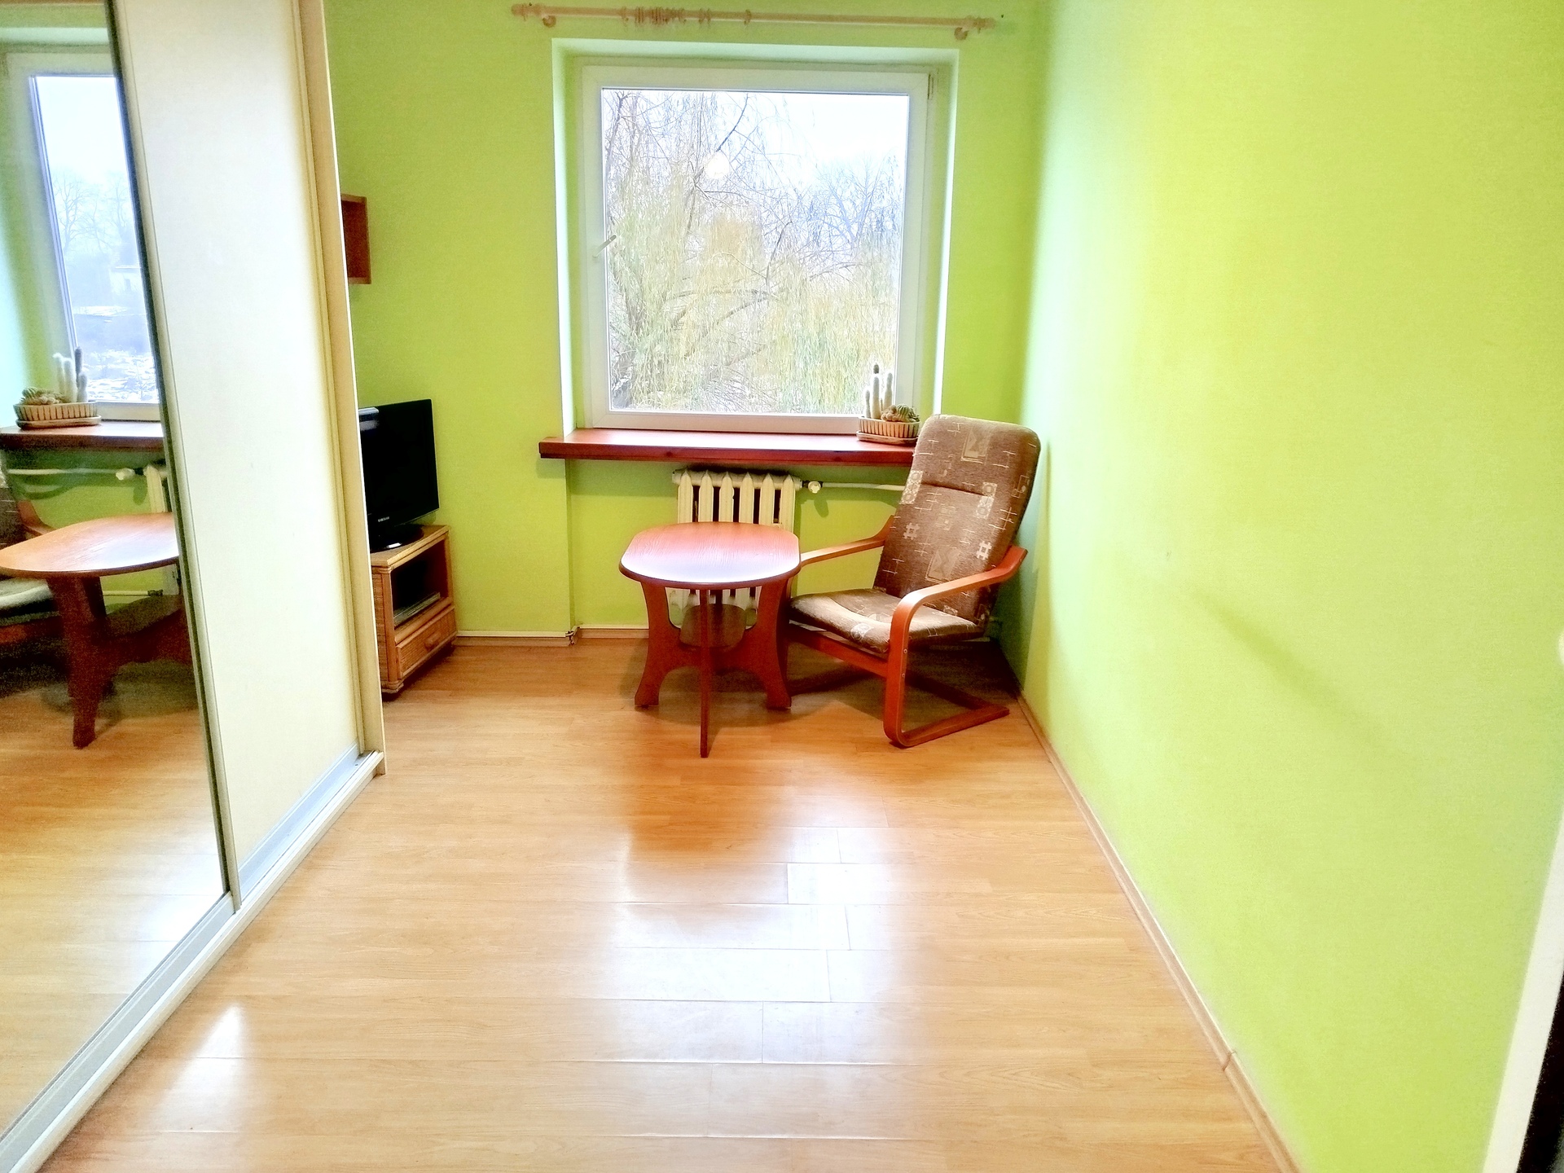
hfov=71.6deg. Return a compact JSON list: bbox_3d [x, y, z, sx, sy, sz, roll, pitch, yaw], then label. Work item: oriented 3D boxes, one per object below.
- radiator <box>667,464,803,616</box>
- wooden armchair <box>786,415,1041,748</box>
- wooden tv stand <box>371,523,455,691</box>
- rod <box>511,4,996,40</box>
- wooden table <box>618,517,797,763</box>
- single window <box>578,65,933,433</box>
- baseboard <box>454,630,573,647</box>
[{"bbox_3d":[-0.194,-0.191,4.433,0.510,0.590,0.150,1,15,0],"label":"radiator"},{"bbox_3d":[0.472,-0.058,3.872,0.750,0.985,0.650,-10,18,-37],"label":"wooden armchair"},{"bbox_3d":[-1.553,0.081,4.113,0.410,0.510,0.610,2,15,2],"label":"wooden tv stand"},{"bbox_3d":[-0.098,-2.003,3.848,1.700,0.075,0.160,1,15,0],"label":"rod"},{"bbox_3d":[-0.239,0.155,3.806,0.600,0.575,0.970,1,15,0],"label":"wooden table"},{"bbox_3d":[-0.103,-1.351,4.459,1.410,1.425,0.090,1,15,0],"label":"single window"},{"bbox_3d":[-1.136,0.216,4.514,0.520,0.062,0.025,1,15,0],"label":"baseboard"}]

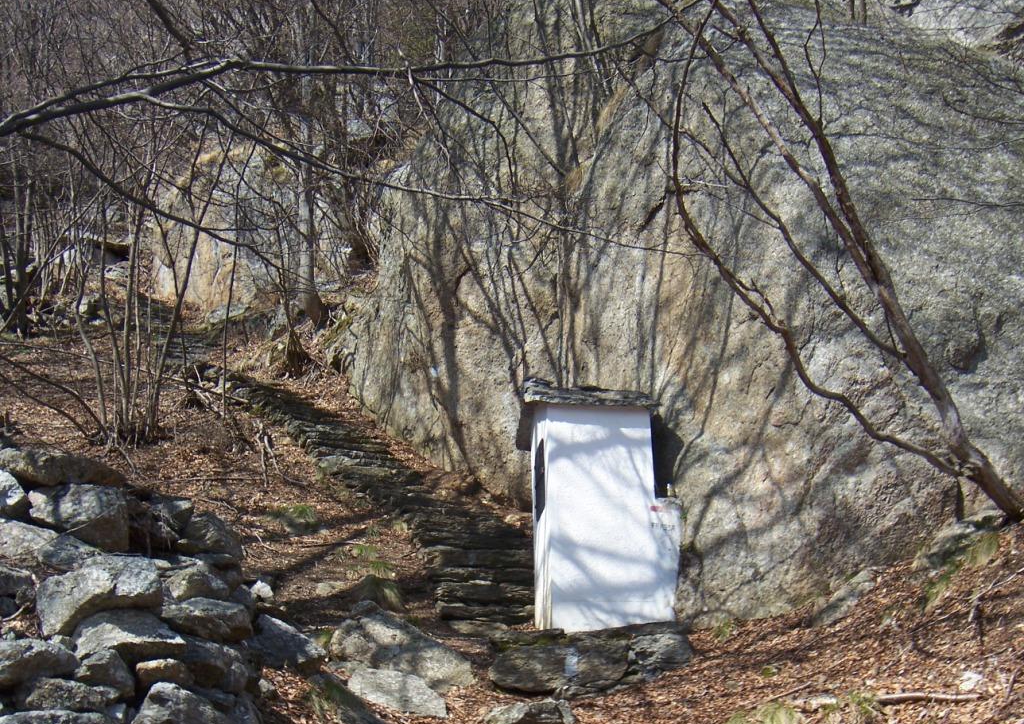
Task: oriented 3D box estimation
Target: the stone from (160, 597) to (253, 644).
[{"bbox_3d":[-1.879,1.581,8.200,0.538,0.257,0.403,0,-9,-13],"label":"stone"}]

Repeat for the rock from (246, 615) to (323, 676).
[{"bbox_3d":[-1.469,1.819,8.600,0.496,0.355,0.397,0,-9,-10],"label":"rock"}]

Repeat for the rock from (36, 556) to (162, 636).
[{"bbox_3d":[-2.380,1.352,7.700,0.668,0.434,0.468,1,-10,-17],"label":"rock"}]

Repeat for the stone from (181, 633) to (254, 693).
[{"bbox_3d":[-1.774,1.806,8.000,0.433,0.309,0.412,0,-9,-12],"label":"stone"}]

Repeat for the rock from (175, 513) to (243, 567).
[{"bbox_3d":[-2.004,1.176,8.800,0.427,0.341,0.384,0,-9,-13],"label":"rock"}]

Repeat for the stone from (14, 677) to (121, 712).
[{"bbox_3d":[-2.433,1.820,7.300,0.534,0.180,0.401,1,-10,-18],"label":"stone"}]

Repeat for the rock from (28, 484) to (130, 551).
[{"bbox_3d":[-2.627,0.949,8.100,0.567,0.379,0.454,1,-10,-18],"label":"rock"}]

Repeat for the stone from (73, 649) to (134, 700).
[{"bbox_3d":[-2.294,1.751,7.500,0.313,0.250,0.297,1,-10,-17],"label":"stone"}]

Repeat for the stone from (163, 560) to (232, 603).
[{"bbox_3d":[-2.013,1.401,8.500,0.412,0.255,0.350,0,-9,-13],"label":"stone"}]

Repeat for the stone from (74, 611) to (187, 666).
[{"bbox_3d":[-2.179,1.567,7.600,0.605,0.272,0.424,1,-10,-16],"label":"stone"}]

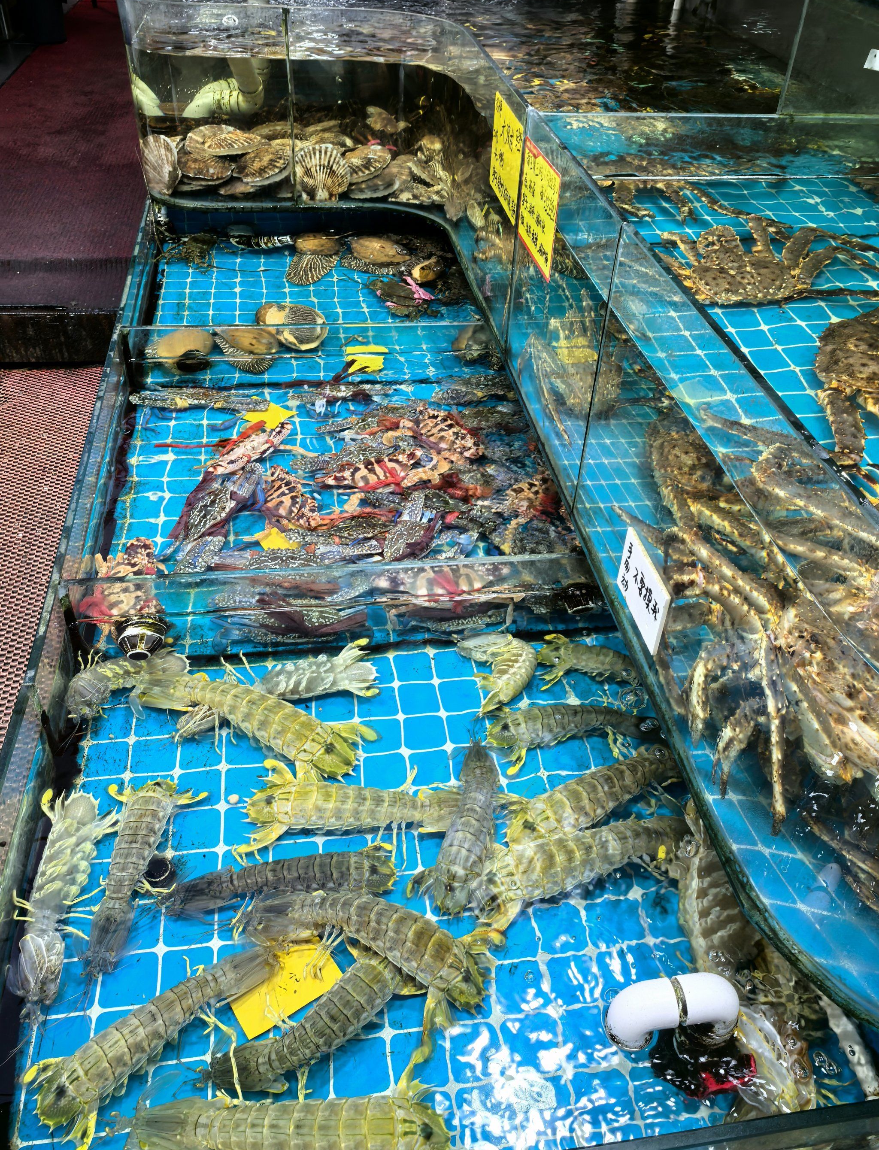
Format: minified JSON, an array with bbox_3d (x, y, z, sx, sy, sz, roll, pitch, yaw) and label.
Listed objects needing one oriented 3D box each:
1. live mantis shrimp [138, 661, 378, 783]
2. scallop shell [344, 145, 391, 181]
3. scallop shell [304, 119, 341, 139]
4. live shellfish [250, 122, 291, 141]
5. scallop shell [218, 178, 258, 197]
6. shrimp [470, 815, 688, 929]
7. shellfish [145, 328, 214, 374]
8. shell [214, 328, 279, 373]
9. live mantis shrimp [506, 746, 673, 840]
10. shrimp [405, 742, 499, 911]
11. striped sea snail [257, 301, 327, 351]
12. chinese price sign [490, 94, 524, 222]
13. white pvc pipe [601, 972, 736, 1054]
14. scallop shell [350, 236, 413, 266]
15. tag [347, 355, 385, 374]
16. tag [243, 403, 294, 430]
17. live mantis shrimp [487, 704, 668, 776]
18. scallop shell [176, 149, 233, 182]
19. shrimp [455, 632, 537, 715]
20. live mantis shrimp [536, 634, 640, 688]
[{"bbox_3d":[-0.221,0.160,1.046,0.297,0.045,0.085,14,43,12],"label":"live mantis shrimp"},{"bbox_3d":[-0.170,-0.949,2.108,0.120,0.045,0.105,-18,68,6],"label":"scallop shell"},{"bbox_3d":[-0.272,-1.027,2.110,0.095,0.035,0.090,-4,42,-8],"label":"scallop shell"},{"bbox_3d":[-0.354,-0.944,1.958,0.110,0.037,0.105,2,42,-2],"label":"live shellfish"},{"bbox_3d":[-0.425,-0.833,1.950,0.100,0.033,0.095,-4,42,-8],"label":"scallop shell"},{"bbox_3d":[0.143,0.281,0.899,0.243,0.040,0.073,-14,44,-18],"label":"shrimp"},{"bbox_3d":[-0.464,-0.399,1.634,0.116,0.070,0.085,-4,42,-8],"label":"shellfish"},{"bbox_3d":[-0.349,-0.402,1.647,0.120,0.065,0.082,13,43,11],"label":"shell"},{"bbox_3d":[0.171,0.232,0.988,0.222,0.040,0.064,-17,45,-21],"label":"live mantis shrimp"},{"bbox_3d":[0.025,0.254,0.946,0.063,0.040,0.214,8,42,6],"label":"shrimp"},{"bbox_3d":[-0.283,-0.478,1.758,0.140,0.058,0.092,14,43,12],"label":"striped sea snail"},{"bbox_3d":[0.111,-0.701,1.534,0.003,0.148,0.213,-4,42,-8],"label":"chinese price sign"},{"bbox_3d":[0.184,0.346,0.725,0.098,0.060,0.041,-4,42,-8],"label":"white pvc pipe"},{"bbox_3d":[-0.123,-0.667,1.880,0.130,0.065,0.075,4,41,1],"label":"scallop shell"},{"bbox_3d":[-0.134,-0.383,1.660,0.070,0.006,0.072,-4,42,-8],"label":"tag"},{"bbox_3d":[-0.290,-0.270,1.543,0.095,0.003,0.092,-4,42,-8],"label":"tag"},{"bbox_3d":[0.162,0.180,1.054,0.218,0.038,0.070,0,42,-4],"label":"live mantis shrimp"},{"bbox_3d":[-0.487,-0.848,1.895,0.118,0.042,0.108,2,51,-2],"label":"scallop shell"},{"bbox_3d":[0.075,0.113,1.091,0.091,0.038,0.123,-8,42,-12],"label":"shrimp"},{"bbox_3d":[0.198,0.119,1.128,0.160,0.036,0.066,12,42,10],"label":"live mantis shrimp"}]

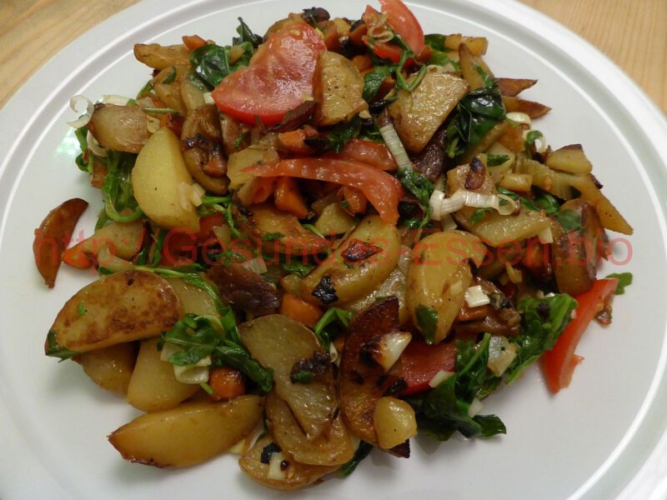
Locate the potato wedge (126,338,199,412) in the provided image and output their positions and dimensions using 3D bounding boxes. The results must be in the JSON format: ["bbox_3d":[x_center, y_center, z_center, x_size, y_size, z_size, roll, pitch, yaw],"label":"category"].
[{"bbox_3d":[-0.053,0.037,0.158,0.022,0.019,0.034,23,63,11],"label":"potato wedge"}]

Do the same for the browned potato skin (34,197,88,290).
[{"bbox_3d":[-0.106,-0.002,0.187,0.012,0.010,0.037,5,61,2],"label":"browned potato skin"}]

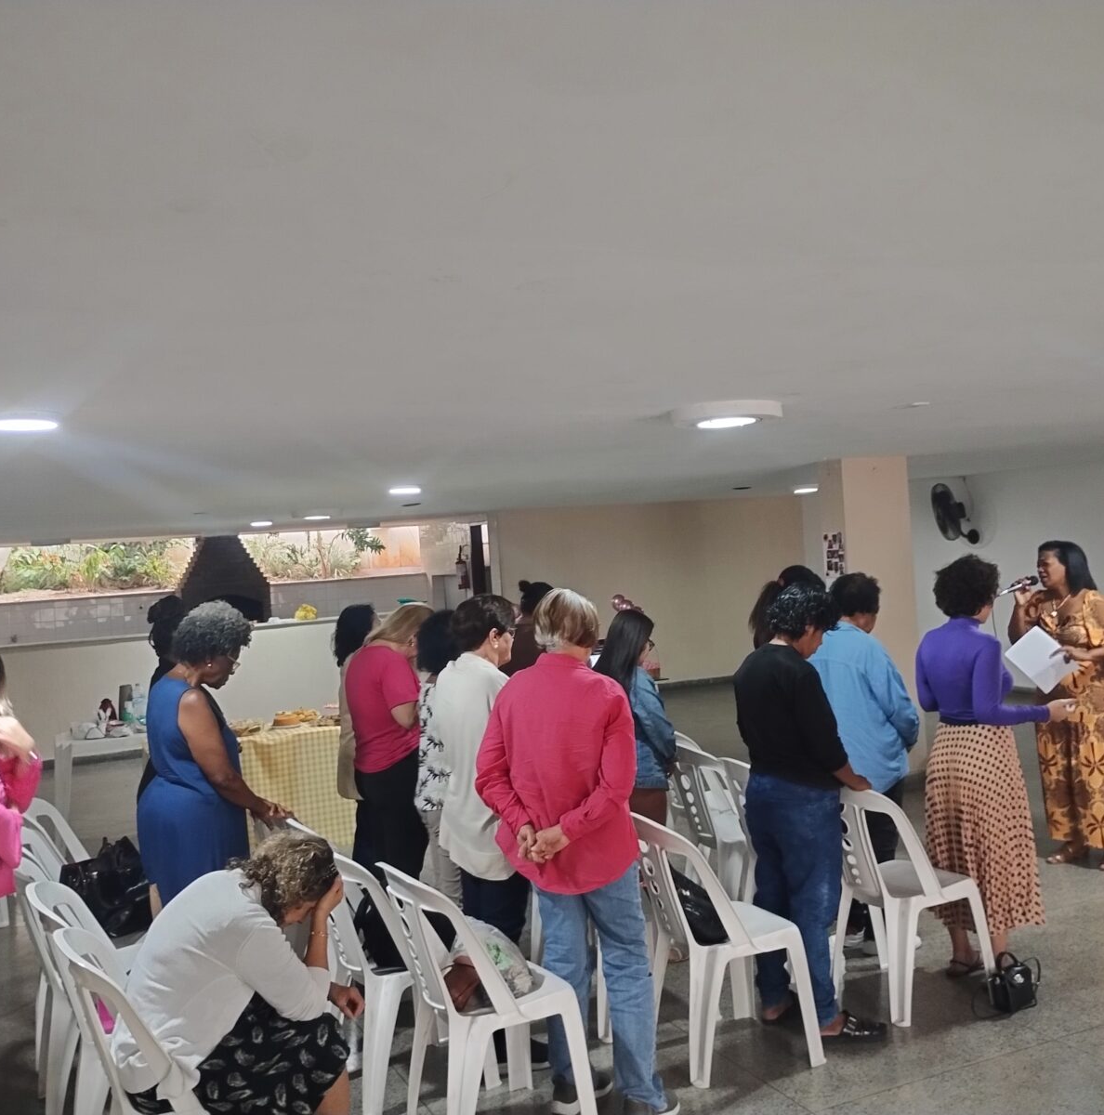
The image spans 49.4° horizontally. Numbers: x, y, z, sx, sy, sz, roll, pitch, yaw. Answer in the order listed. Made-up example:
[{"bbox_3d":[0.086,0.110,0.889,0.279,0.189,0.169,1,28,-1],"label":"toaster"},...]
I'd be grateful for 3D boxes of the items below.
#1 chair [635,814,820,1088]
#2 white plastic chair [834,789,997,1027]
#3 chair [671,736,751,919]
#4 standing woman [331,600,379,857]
[{"bbox_3d":[0.539,1.247,4.051,0.530,0.870,0.460,-4,1,-19],"label":"chair"},{"bbox_3d":[1.263,1.227,4.473,0.500,0.820,0.470,-4,0,-28],"label":"white plastic chair"},{"bbox_3d":[0.797,1.262,5.447,0.500,0.820,0.470,-4,0,-23],"label":"chair"},{"bbox_3d":[-0.800,0.986,5.545,0.340,1.580,0.470,-4,0,-24],"label":"standing woman"}]

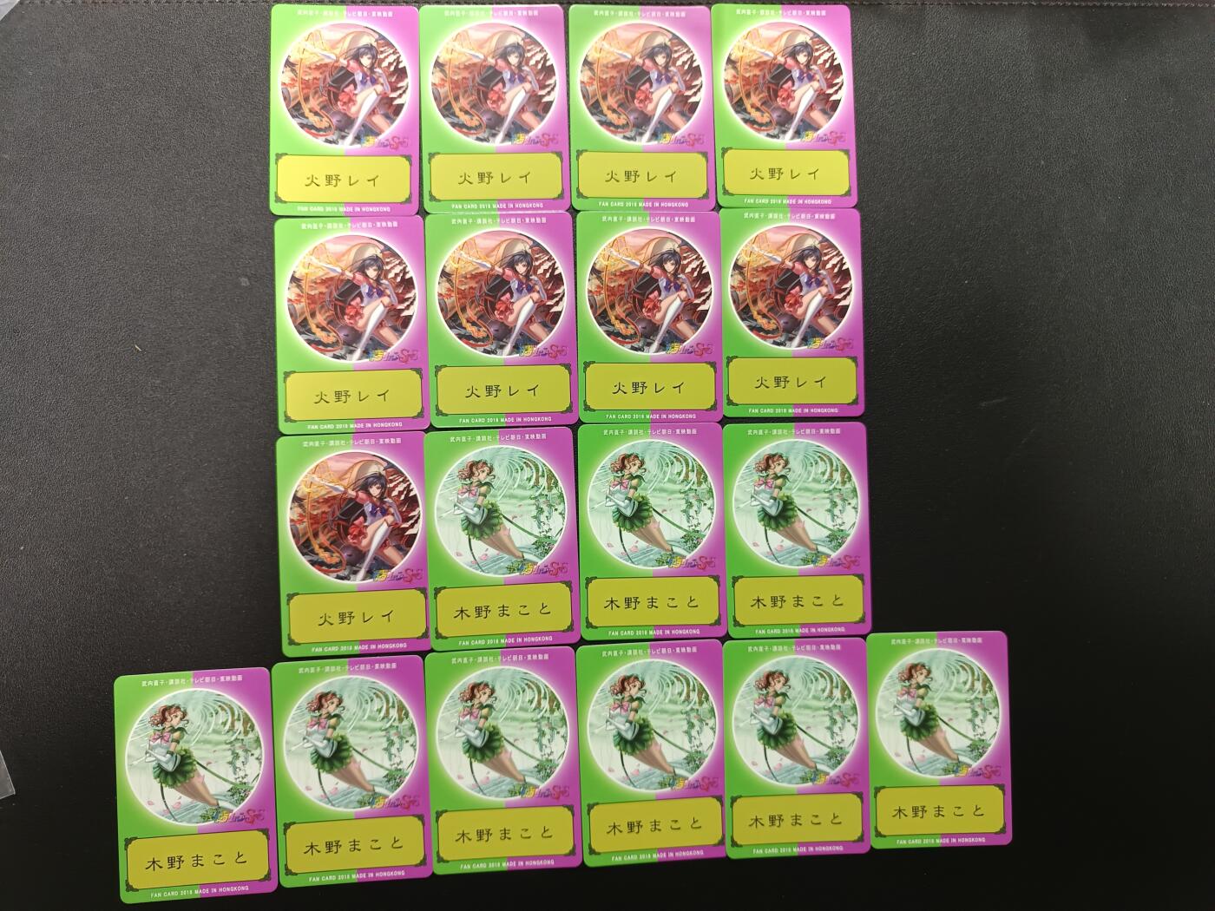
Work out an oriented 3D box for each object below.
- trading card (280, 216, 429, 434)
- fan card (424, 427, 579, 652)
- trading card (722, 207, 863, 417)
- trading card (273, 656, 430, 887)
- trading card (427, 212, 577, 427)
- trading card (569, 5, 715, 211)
[{"bbox_3d":[-0.103,-0.053,0.340,0.060,0.001,0.087,-2,88,-3],"label":"trading card"},{"bbox_3d":[-0.042,0.033,0.341,0.060,0.001,0.087,-2,88,-3],"label":"fan card"},{"bbox_3d":[0.077,-0.060,0.351,0.060,0.001,0.087,-1,88,-3],"label":"trading card"},{"bbox_3d":[-0.101,0.125,0.334,0.060,0.001,0.087,-3,88,-3],"label":"trading card"},{"bbox_3d":[-0.043,-0.056,0.344,0.060,0.001,0.087,-2,88,-3],"label":"trading card"},{"bbox_3d":[0.015,-0.146,0.354,0.060,0.001,0.088,-1,88,-3],"label":"trading card"}]

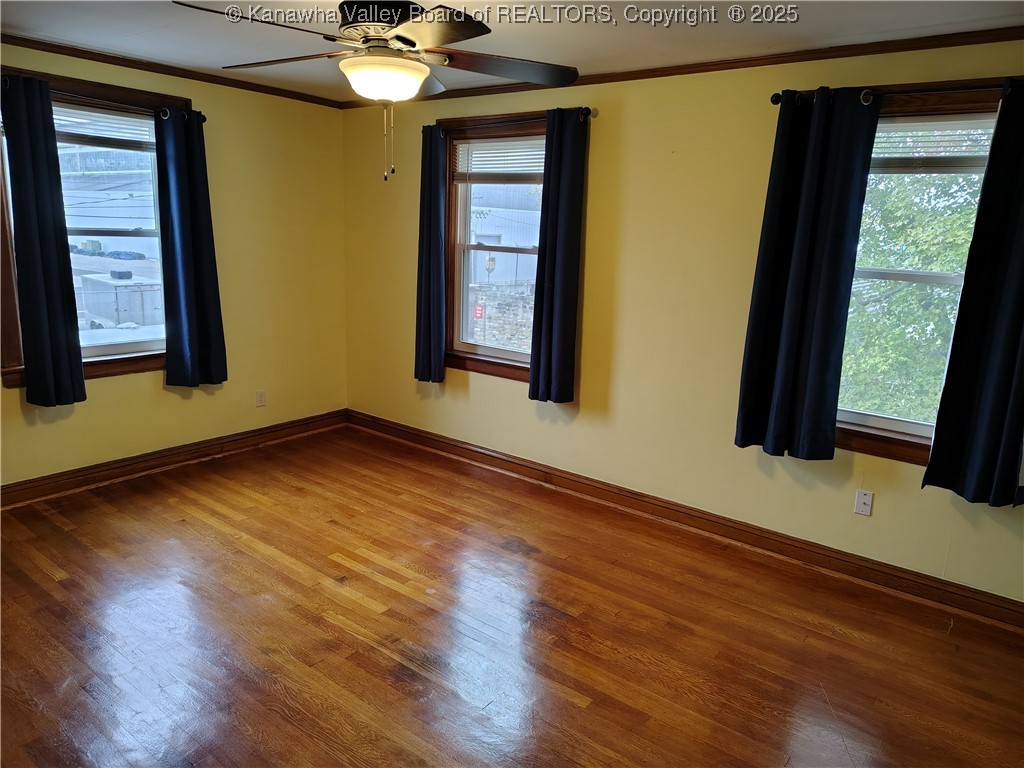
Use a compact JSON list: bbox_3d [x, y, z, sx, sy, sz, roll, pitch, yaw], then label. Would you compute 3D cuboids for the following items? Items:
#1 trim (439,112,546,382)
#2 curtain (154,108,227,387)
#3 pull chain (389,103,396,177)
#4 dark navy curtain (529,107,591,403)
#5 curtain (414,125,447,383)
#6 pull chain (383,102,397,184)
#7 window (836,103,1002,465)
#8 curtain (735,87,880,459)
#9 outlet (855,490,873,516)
[{"bbox_3d":[-0.068,-0.832,4.436,1.118,1.605,0.070,12,16,37],"label":"trim"},{"bbox_3d":[-1.945,-0.799,4.340,0.110,1.610,0.322,12,16,37],"label":"curtain"},{"bbox_3d":[-0.392,-0.802,2.332,0.018,0.219,0.018,12,16,37],"label":"pull chain"},{"bbox_3d":[0.267,-0.715,4.094,0.274,1.632,0.110,12,16,37],"label":"dark navy curtain"},{"bbox_3d":[-0.545,-0.837,4.720,0.184,1.654,0.110,12,16,37],"label":"curtain"},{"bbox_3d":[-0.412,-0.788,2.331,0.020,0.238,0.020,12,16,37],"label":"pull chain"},{"bbox_3d":[1.702,-0.434,3.025,0.960,1.520,0.110,12,16,36],"label":"window"},{"bbox_3d":[1.338,-0.480,3.282,0.421,1.625,0.110,12,16,37],"label":"curtain"},{"bbox_3d":[1.653,0.559,3.333,0.070,0.114,0.007,12,16,37],"label":"outlet"}]

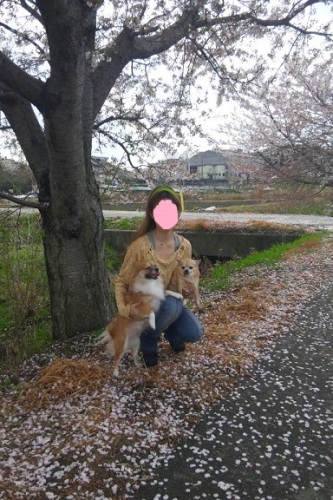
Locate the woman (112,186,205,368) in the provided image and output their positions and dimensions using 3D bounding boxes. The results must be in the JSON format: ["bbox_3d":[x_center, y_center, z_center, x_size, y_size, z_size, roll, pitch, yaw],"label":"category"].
[{"bbox_3d":[-0.040,0.132,2.499,0.530,1.040,0.650,-4,10,-21],"label":"woman"}]

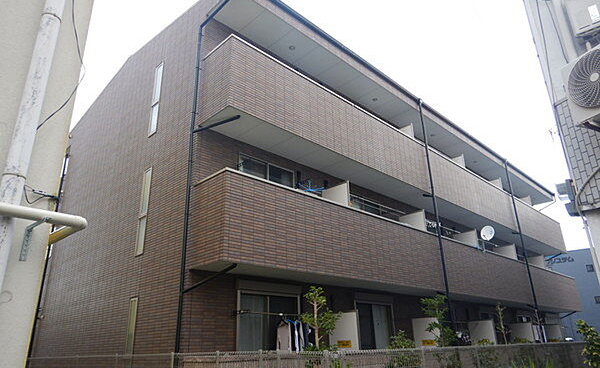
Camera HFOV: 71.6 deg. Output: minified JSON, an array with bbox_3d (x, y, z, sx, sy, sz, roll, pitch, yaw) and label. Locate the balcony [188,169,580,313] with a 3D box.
[{"bbox_3d":[5.634,2.967,13.366,19.958,1.502,0.979,18,-29,-41],"label":"balcony"}]

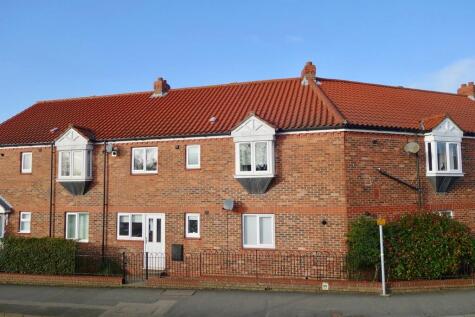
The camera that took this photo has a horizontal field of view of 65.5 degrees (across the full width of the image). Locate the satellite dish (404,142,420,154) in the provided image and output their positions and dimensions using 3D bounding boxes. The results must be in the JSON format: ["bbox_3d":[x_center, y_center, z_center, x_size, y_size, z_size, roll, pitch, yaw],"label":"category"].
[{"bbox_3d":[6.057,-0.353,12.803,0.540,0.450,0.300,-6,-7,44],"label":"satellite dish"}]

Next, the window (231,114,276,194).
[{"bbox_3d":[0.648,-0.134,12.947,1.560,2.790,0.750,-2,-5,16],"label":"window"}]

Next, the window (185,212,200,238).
[{"bbox_3d":[-1.635,2.493,13.604,0.587,0.890,0.100,-2,-6,17],"label":"window"}]

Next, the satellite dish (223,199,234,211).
[{"bbox_3d":[-0.314,1.603,12.876,0.420,0.420,0.270,-4,-7,36],"label":"satellite dish"}]

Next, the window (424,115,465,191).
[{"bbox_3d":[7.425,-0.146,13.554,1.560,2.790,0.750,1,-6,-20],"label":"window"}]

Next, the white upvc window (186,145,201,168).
[{"bbox_3d":[-1.647,-0.046,13.853,0.577,0.905,0.100,-2,-6,17],"label":"white upvc window"}]

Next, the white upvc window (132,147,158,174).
[{"bbox_3d":[-3.550,0.084,14.319,1.143,1.033,0.100,-2,-5,16],"label":"white upvc window"}]

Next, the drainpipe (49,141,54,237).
[{"bbox_3d":[-7.766,1.800,15.411,0.080,4.946,0.090,-2,-6,17],"label":"drainpipe"}]

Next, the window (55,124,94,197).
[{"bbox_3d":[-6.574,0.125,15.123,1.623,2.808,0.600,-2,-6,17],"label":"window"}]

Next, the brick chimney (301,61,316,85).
[{"bbox_3d":[3.213,-3.844,16.605,0.600,1.076,0.600,-2,-6,17],"label":"brick chimney"}]

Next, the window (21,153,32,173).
[{"bbox_3d":[-9.181,0.217,16.133,0.602,0.931,0.100,-2,-6,17],"label":"window"}]

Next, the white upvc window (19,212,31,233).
[{"bbox_3d":[-8.936,2.719,15.629,0.582,0.863,0.100,-2,-5,16],"label":"white upvc window"}]

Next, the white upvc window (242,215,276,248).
[{"bbox_3d":[0.764,2.542,12.864,1.163,1.186,0.100,-2,-5,16],"label":"white upvc window"}]

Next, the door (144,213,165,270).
[{"bbox_3d":[-3.129,3.136,14.000,0.891,2.085,0.100,-2,-6,17],"label":"door"}]

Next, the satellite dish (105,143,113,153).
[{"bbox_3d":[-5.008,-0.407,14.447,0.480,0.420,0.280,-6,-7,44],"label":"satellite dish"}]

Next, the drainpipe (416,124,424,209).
[{"bbox_3d":[6.497,1.476,13.112,0.080,4.942,0.090,2,-6,-21],"label":"drainpipe"}]

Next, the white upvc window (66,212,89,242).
[{"bbox_3d":[-6.415,2.780,14.901,1.130,1.190,0.100,-2,-5,16],"label":"white upvc window"}]

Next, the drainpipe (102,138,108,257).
[{"bbox_3d":[-5.223,1.794,14.500,0.080,4.980,0.090,-2,-5,16],"label":"drainpipe"}]

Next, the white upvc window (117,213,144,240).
[{"bbox_3d":[-4.092,2.625,14.248,1.181,1.037,0.100,-2,-5,16],"label":"white upvc window"}]

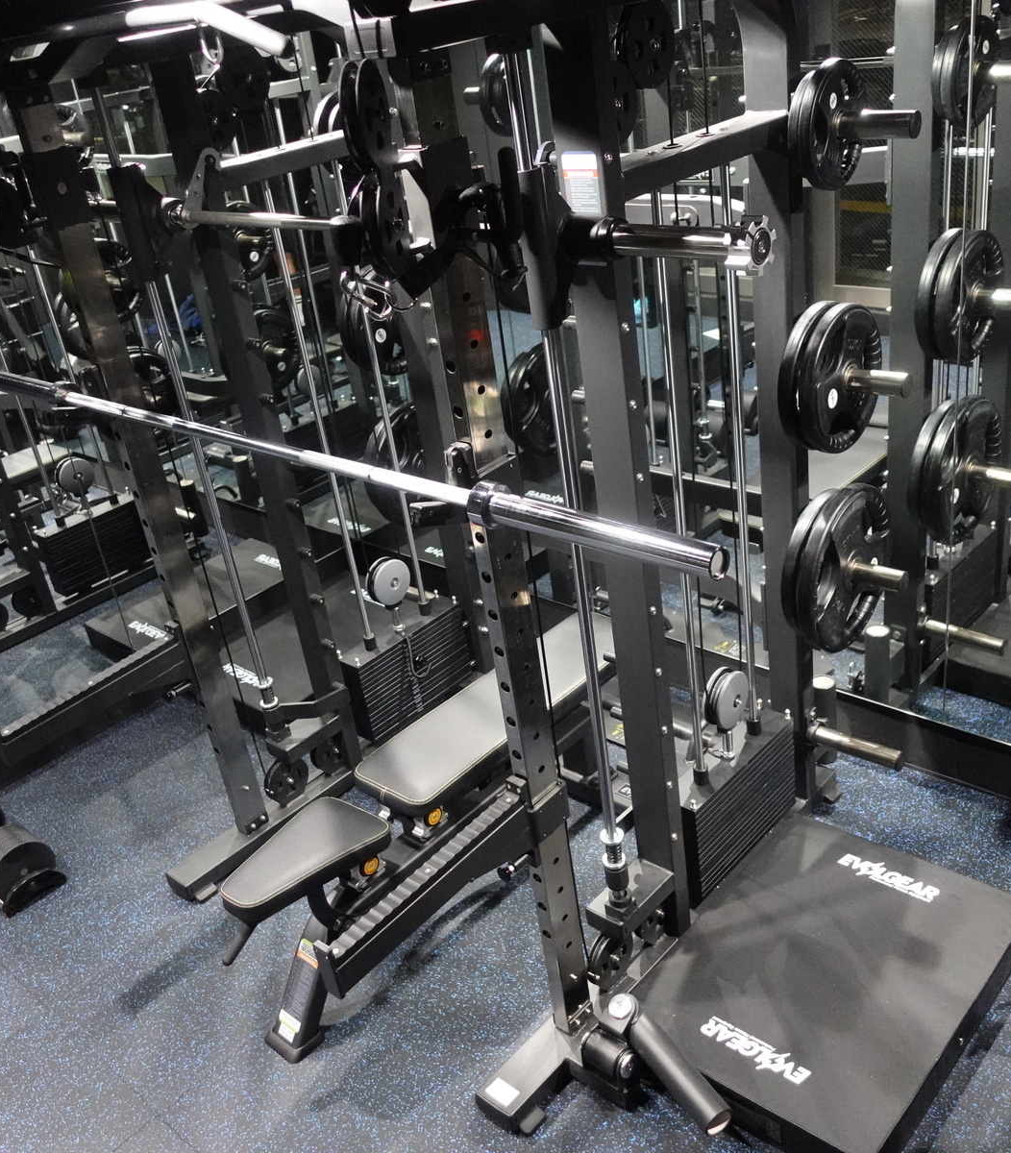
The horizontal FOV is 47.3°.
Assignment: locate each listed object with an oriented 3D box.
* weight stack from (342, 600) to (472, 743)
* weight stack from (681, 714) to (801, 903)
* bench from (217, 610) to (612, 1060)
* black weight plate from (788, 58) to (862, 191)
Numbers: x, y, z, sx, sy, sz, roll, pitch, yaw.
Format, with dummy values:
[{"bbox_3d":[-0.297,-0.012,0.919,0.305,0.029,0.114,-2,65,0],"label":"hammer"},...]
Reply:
[{"bbox_3d":[-0.307,0.285,3.570,0.100,0.268,0.413,17,37,40],"label":"weight stack"},{"bbox_3d":[0.549,0.549,2.810,0.100,0.268,0.413,17,37,40],"label":"weight stack"},{"bbox_3d":[-0.112,0.603,2.918,0.500,0.460,1.347,17,37,40],"label":"bench"},{"bbox_3d":[0.613,-0.857,2.198,0.055,0.234,0.234,17,37,40],"label":"black weight plate"}]

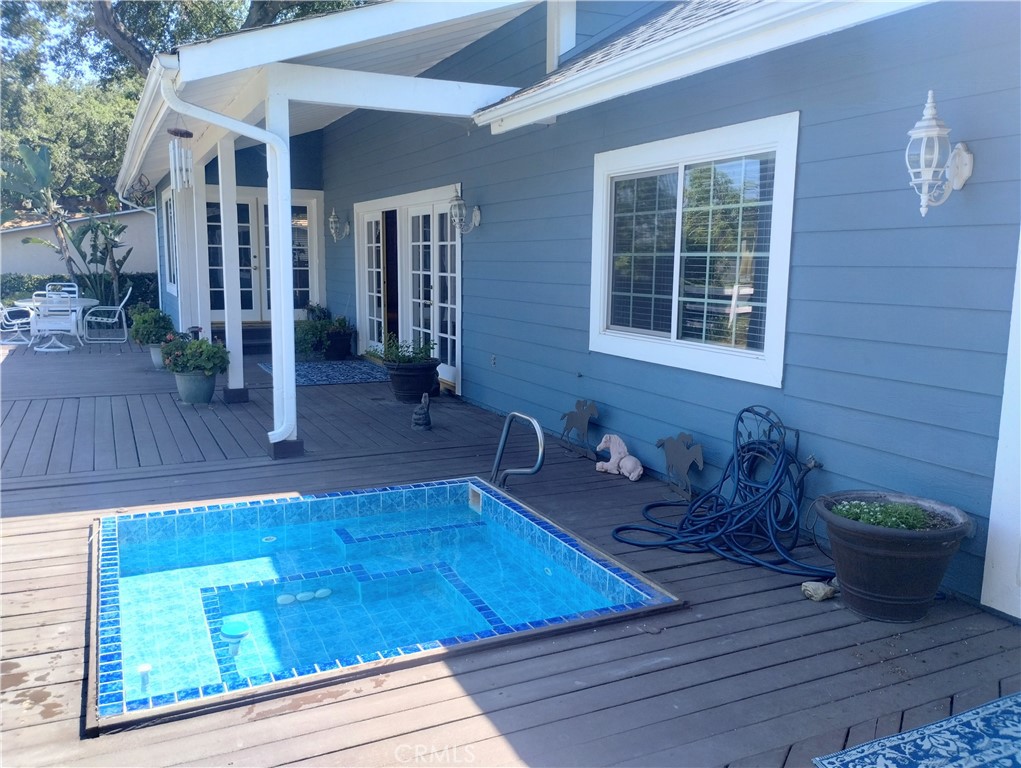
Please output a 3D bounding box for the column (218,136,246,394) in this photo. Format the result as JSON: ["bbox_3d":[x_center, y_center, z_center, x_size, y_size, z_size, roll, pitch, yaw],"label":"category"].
[{"bbox_3d":[-2.643,-1.095,7.795,0.151,2.358,0.140,-3,10,-25],"label":"column"}]

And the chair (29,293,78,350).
[{"bbox_3d":[-6.811,-0.951,12.315,0.630,0.849,0.700,-3,10,-24],"label":"chair"}]

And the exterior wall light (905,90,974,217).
[{"bbox_3d":[1.830,-0.976,3.532,0.325,0.520,0.190,-3,9,-26],"label":"exterior wall light"}]

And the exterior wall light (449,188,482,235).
[{"bbox_3d":[-0.453,-1.712,8.127,0.310,0.490,0.180,-3,9,-26],"label":"exterior wall light"}]

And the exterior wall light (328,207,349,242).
[{"bbox_3d":[-2.562,-2.365,12.367,0.305,0.505,0.175,-3,9,-26],"label":"exterior wall light"}]

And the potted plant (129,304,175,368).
[{"bbox_3d":[-4.831,-0.630,11.051,0.620,0.880,0.620,-3,9,-26],"label":"potted plant"}]

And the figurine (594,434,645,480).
[{"bbox_3d":[0.767,0.510,5.850,0.190,0.285,0.390,-6,10,-38],"label":"figurine"}]

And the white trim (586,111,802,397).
[{"bbox_3d":[1.039,-0.829,5.274,0.050,1.448,2.014,-3,10,-25],"label":"white trim"}]

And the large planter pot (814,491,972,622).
[{"bbox_3d":[1.666,0.773,3.634,0.625,0.430,0.625,1,8,0],"label":"large planter pot"}]

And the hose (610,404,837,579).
[{"bbox_3d":[1.090,0.494,4.155,0.903,0.632,1.174,-3,10,-25],"label":"hose"}]

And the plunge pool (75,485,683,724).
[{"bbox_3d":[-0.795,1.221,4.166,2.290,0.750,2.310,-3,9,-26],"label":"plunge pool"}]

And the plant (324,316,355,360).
[{"bbox_3d":[-2.336,-0.621,11.236,0.410,0.578,0.410,-3,10,-25],"label":"plant"}]

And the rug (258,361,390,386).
[{"bbox_3d":[-2.220,-0.155,10.086,1.345,0.012,2.017,-3,10,-25],"label":"rug"}]

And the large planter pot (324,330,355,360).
[{"bbox_3d":[-2.643,-0.603,12.574,0.430,0.450,0.430,1,8,0],"label":"large planter pot"}]

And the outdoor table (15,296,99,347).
[{"bbox_3d":[-7.099,-0.959,12.898,1.310,0.680,1.310,-3,10,-25],"label":"outdoor table"}]

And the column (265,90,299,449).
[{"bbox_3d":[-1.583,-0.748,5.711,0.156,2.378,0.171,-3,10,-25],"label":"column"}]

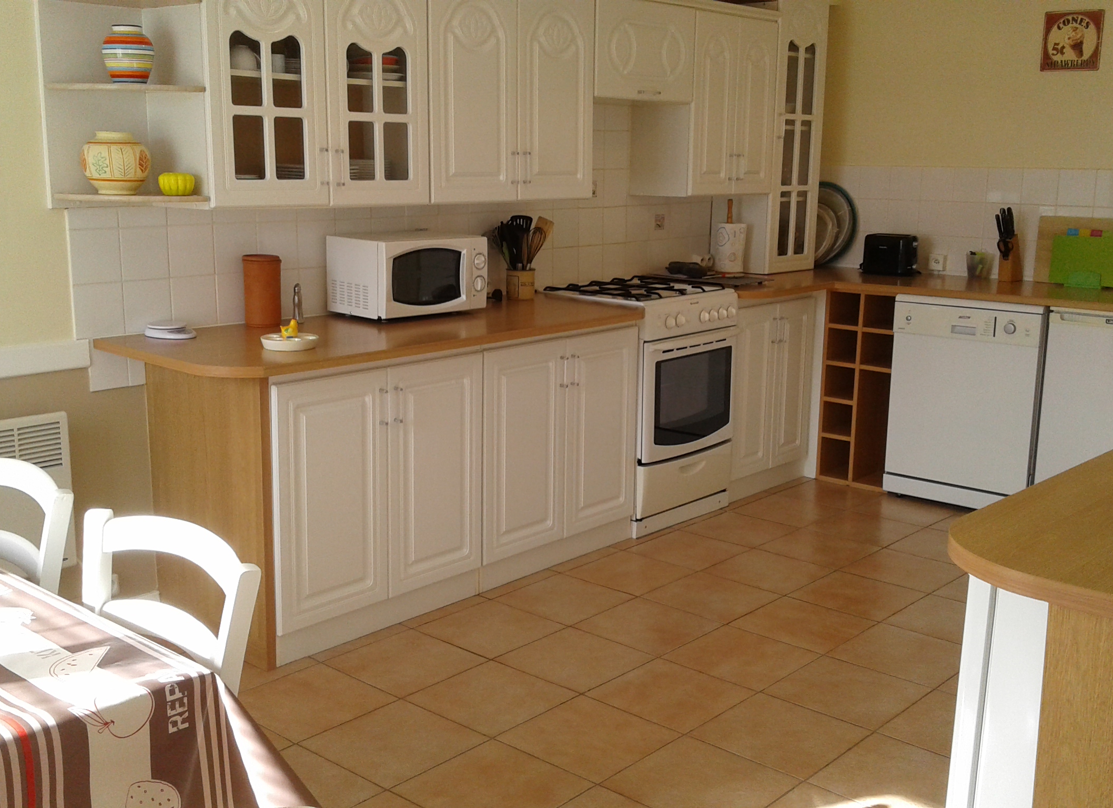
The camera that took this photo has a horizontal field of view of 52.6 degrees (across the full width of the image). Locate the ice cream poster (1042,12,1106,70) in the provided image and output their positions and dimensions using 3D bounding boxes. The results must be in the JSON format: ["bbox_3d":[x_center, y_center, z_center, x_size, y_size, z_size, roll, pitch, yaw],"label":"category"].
[{"bbox_3d":[2.154,-1.516,4.701,0.228,0.237,0.010,9,14,38],"label":"ice cream poster"}]

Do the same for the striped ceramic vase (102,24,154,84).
[{"bbox_3d":[-1.165,-0.948,3.067,0.140,0.154,0.140,12,17,42],"label":"striped ceramic vase"}]

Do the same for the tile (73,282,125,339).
[{"bbox_3d":[-1.315,-0.272,3.243,0.010,0.151,0.143,11,16,42],"label":"tile"}]

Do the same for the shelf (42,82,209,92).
[{"bbox_3d":[-1.161,-0.852,3.045,0.300,0.020,0.280,11,15,43],"label":"shelf"}]

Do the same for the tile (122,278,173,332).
[{"bbox_3d":[-1.226,-0.295,3.382,0.010,0.154,0.152,12,17,42],"label":"tile"}]

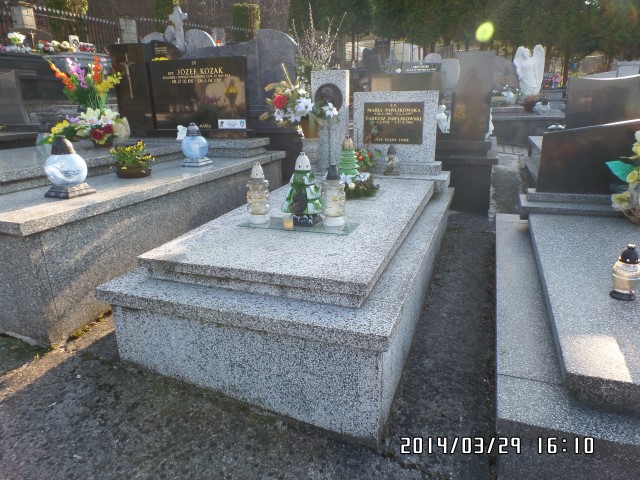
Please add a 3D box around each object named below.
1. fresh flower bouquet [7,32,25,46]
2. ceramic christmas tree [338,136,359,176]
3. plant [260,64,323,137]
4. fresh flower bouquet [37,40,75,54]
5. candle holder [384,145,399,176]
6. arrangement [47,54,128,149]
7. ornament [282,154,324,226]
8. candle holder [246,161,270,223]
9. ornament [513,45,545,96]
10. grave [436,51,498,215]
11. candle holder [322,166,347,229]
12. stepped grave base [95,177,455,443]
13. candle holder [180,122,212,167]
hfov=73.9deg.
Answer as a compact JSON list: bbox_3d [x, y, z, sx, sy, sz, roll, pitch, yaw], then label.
[{"bbox_3d":[-4.440,-2.916,6.200,0.270,0.220,0.250,5,20,21],"label":"fresh flower bouquet"},{"bbox_3d":[0.170,-0.474,2.576,0.129,0.292,0.129,-2,18,1],"label":"ceramic christmas tree"},{"bbox_3d":[-0.202,-0.900,2.786,0.370,0.445,0.310,5,20,21],"label":"plant"},{"bbox_3d":[-4.160,-3.033,6.700,0.520,0.210,0.320,5,20,21],"label":"fresh flower bouquet"},{"bbox_3d":[0.496,-0.555,2.964,0.091,0.210,0.091,5,20,21],"label":"candle holder"},{"bbox_3d":[-1.788,-1.075,3.278,0.494,0.644,0.391,5,20,21],"label":"arrangement"},{"bbox_3d":[-0.075,-0.226,1.855,0.170,0.303,0.155,5,20,21],"label":"ornament"},{"bbox_3d":[-0.312,-0.231,2.073,0.112,0.288,0.112,-2,19,1],"label":"candle holder"},{"bbox_3d":[3.334,-2.711,6.800,0.512,0.848,0.340,5,20,21],"label":"ornament"},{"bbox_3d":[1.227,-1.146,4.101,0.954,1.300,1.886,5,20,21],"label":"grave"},{"bbox_3d":[0.068,-0.209,1.982,0.105,0.276,0.105,-2,19,1],"label":"candle holder"},{"bbox_3d":[0.060,0.033,2.254,1.060,0.453,1.999,5,20,21],"label":"stepped grave base"},{"bbox_3d":[-0.733,-0.565,2.490,0.152,0.241,0.152,5,20,21],"label":"candle holder"}]

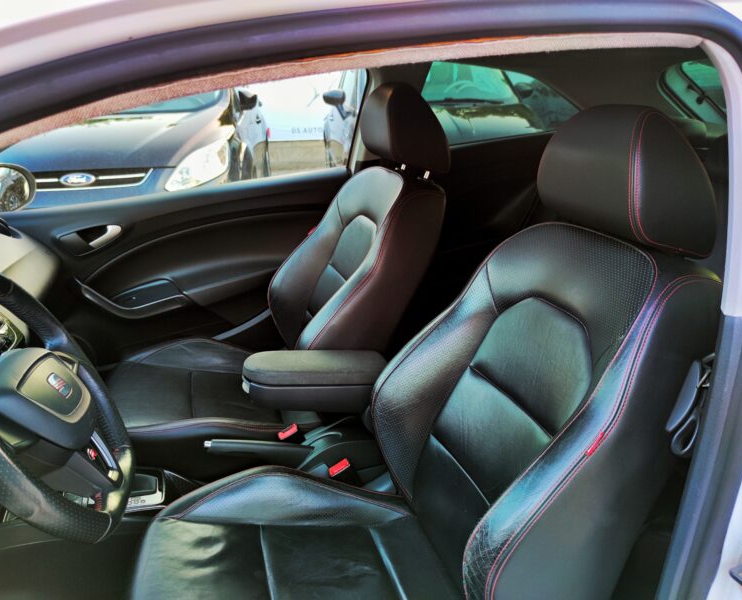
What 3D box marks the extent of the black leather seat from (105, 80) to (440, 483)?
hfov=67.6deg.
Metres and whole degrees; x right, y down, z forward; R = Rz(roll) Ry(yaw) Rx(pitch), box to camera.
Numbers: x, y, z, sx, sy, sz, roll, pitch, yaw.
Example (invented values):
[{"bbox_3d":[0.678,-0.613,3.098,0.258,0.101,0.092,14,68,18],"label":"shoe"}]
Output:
[{"bbox_3d":[-0.254,-0.069,1.482,0.920,1.000,0.520,-10,26,-28],"label":"black leather seat"}]

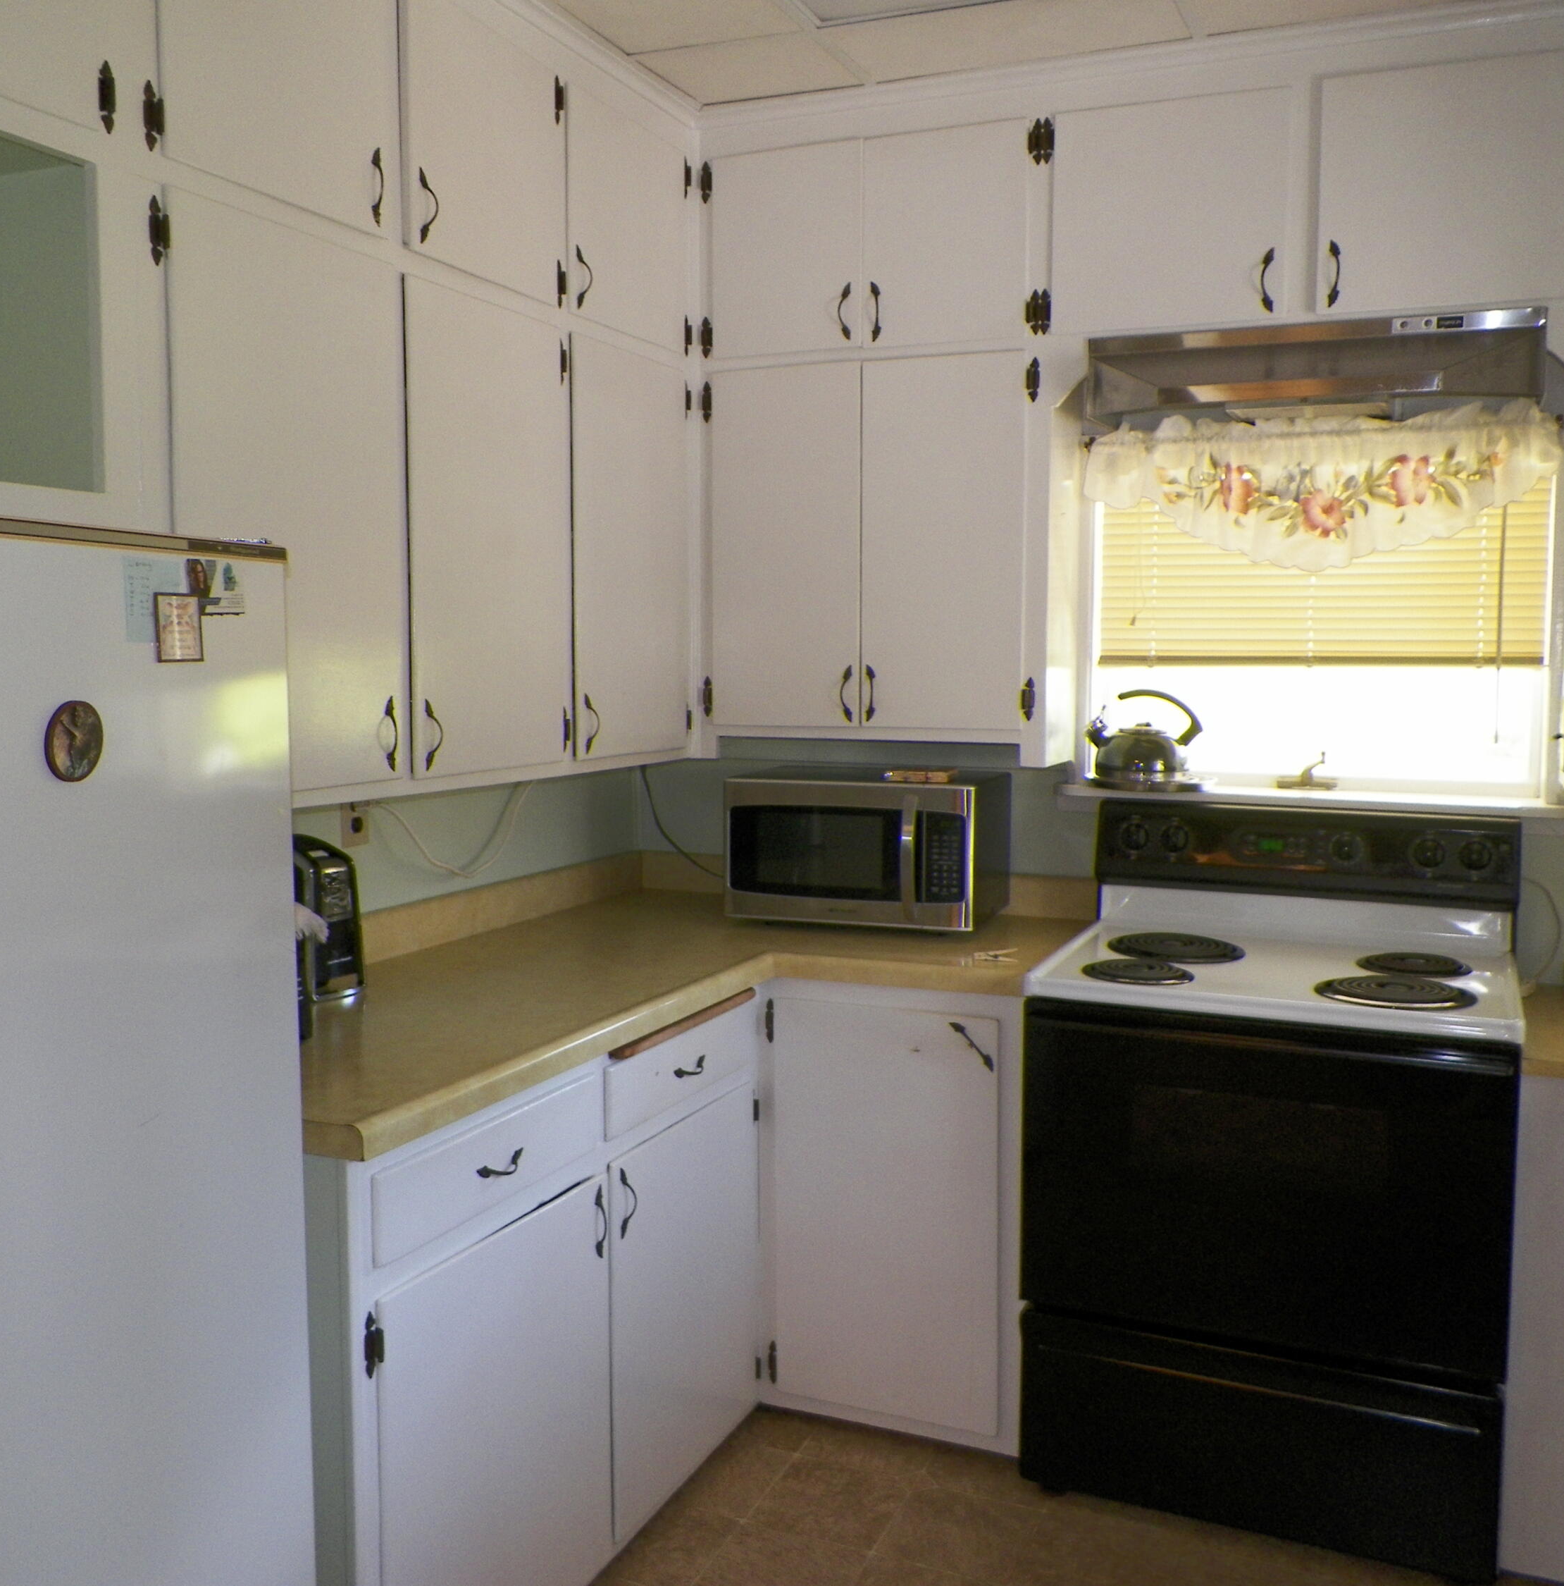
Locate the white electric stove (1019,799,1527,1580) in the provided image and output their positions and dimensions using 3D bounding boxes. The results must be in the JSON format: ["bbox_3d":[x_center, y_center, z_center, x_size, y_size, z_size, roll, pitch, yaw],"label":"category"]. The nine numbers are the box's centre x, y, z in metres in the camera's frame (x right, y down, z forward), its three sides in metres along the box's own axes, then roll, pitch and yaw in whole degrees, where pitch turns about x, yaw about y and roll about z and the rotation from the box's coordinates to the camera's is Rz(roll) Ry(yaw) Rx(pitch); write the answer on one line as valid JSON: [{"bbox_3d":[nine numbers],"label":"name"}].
[{"bbox_3d":[0.878,0.632,2.720,0.762,1.160,0.645,3,6,25],"label":"white electric stove"}]

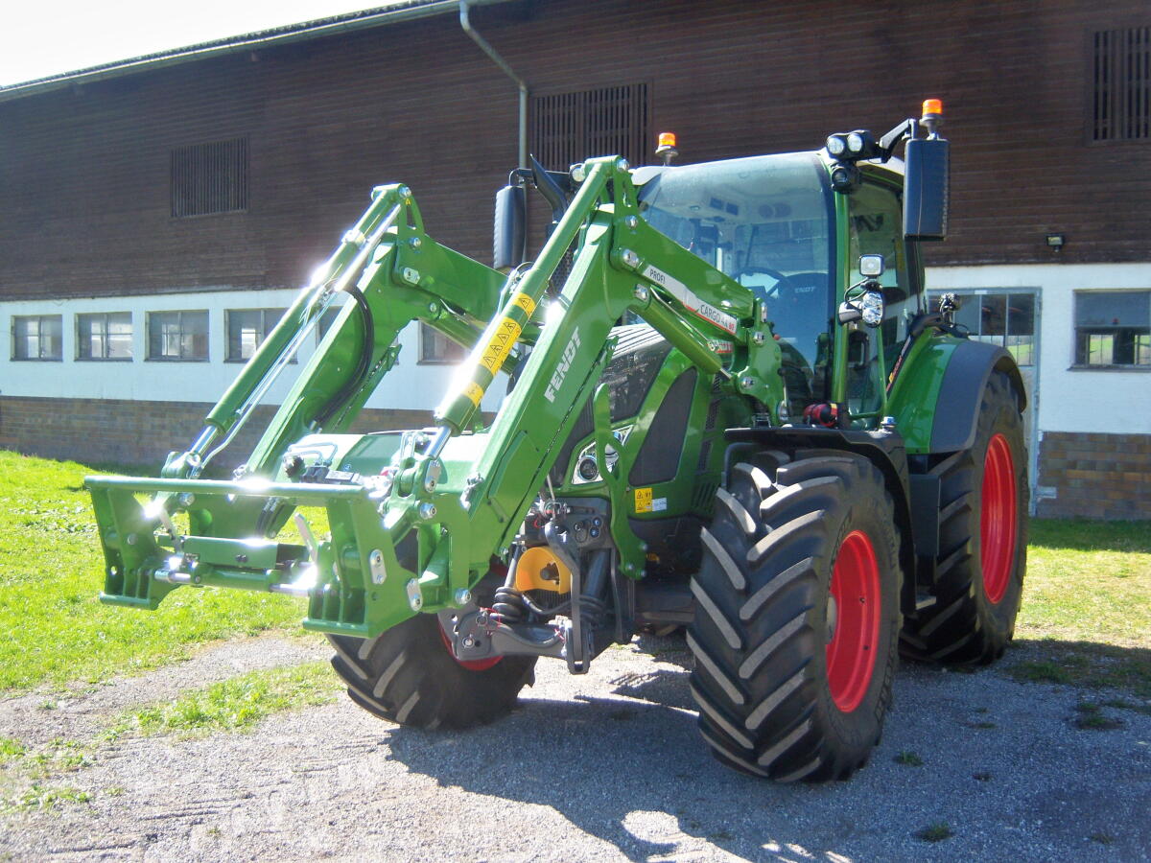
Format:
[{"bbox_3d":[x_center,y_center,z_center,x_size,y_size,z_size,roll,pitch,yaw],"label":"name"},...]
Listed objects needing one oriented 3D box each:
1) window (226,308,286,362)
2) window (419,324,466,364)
[{"bbox_3d":[-5.670,-1.732,21.708,1.866,0.995,0.120,3,3,32],"label":"window"},{"bbox_3d":[-1.769,-1.555,19.224,1.840,0.992,0.120,3,3,32],"label":"window"}]

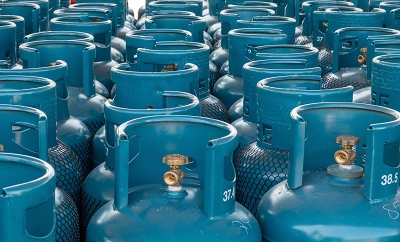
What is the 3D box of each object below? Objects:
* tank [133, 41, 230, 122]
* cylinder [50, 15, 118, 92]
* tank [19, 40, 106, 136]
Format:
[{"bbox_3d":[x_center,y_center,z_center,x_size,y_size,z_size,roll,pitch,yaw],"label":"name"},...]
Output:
[{"bbox_3d":[-0.087,0.336,3.299,0.372,1.200,0.372,6,14,24],"label":"tank"},{"bbox_3d":[-0.476,0.188,3.927,0.372,1.200,0.372,0,13,0],"label":"cylinder"},{"bbox_3d":[-0.469,0.361,3.255,0.370,1.250,0.370,0,13,0],"label":"tank"}]

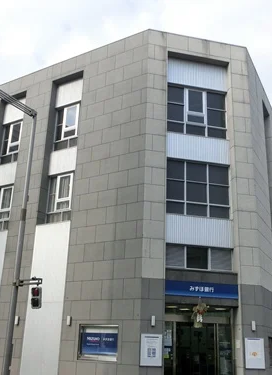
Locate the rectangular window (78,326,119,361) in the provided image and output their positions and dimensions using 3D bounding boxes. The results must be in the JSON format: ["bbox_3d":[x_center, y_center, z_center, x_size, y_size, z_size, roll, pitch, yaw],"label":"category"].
[{"bbox_3d":[-1.340,5.587,15.600,1.720,1.180,0.100,-10,-22,30],"label":"rectangular window"}]

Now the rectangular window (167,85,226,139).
[{"bbox_3d":[2.643,-3.304,18.750,2.820,2.320,0.120,6,-20,-12],"label":"rectangular window"}]

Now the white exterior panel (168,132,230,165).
[{"bbox_3d":[2.653,-1.626,18.495,2.869,1.161,0.100,6,-20,-12],"label":"white exterior panel"}]

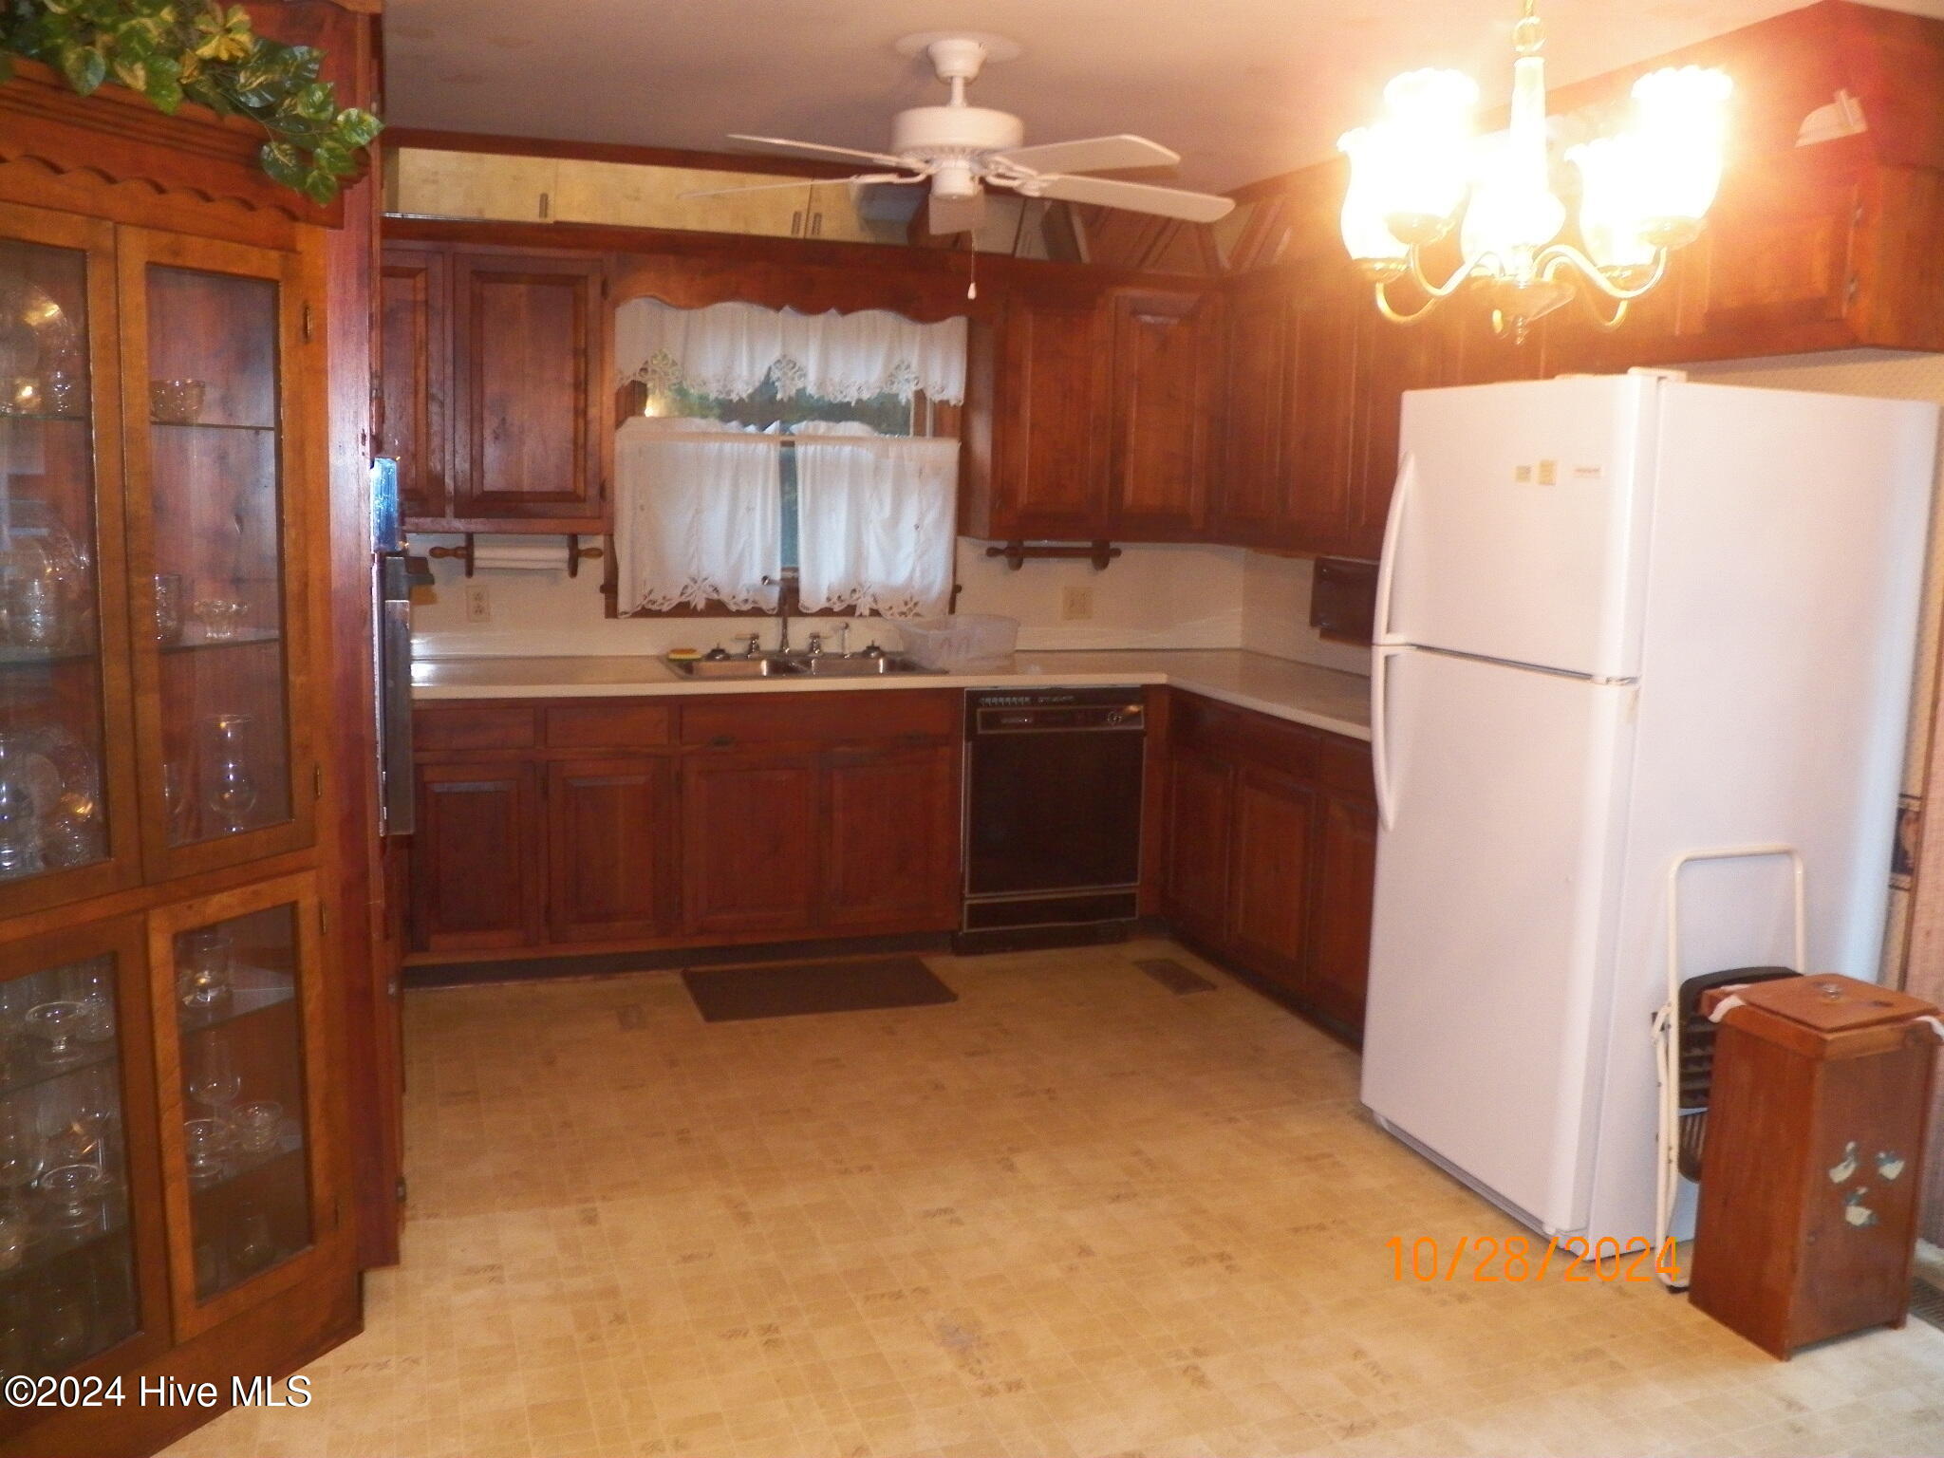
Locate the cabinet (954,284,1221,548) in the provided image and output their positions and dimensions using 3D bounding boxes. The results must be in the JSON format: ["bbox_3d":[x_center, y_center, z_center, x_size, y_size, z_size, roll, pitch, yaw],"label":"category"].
[{"bbox_3d":[0.407,-1.072,5.380,0.818,0.848,0.319,-2,9,-19],"label":"cabinet"}]

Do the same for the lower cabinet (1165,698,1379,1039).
[{"bbox_3d":[1.135,0.373,4.593,0.622,0.858,1.372,-2,9,-19],"label":"lower cabinet"}]

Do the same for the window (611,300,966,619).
[{"bbox_3d":[-0.590,-0.891,5.211,1.215,1.063,0.098,-2,9,-19],"label":"window"}]

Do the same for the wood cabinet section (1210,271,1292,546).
[{"bbox_3d":[1.079,-1.034,5.173,0.320,0.870,0.450,-2,9,-18],"label":"wood cabinet section"}]

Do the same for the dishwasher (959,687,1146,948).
[{"bbox_3d":[0.166,0.245,5.291,0.613,0.856,0.598,-2,9,-19],"label":"dishwasher"}]

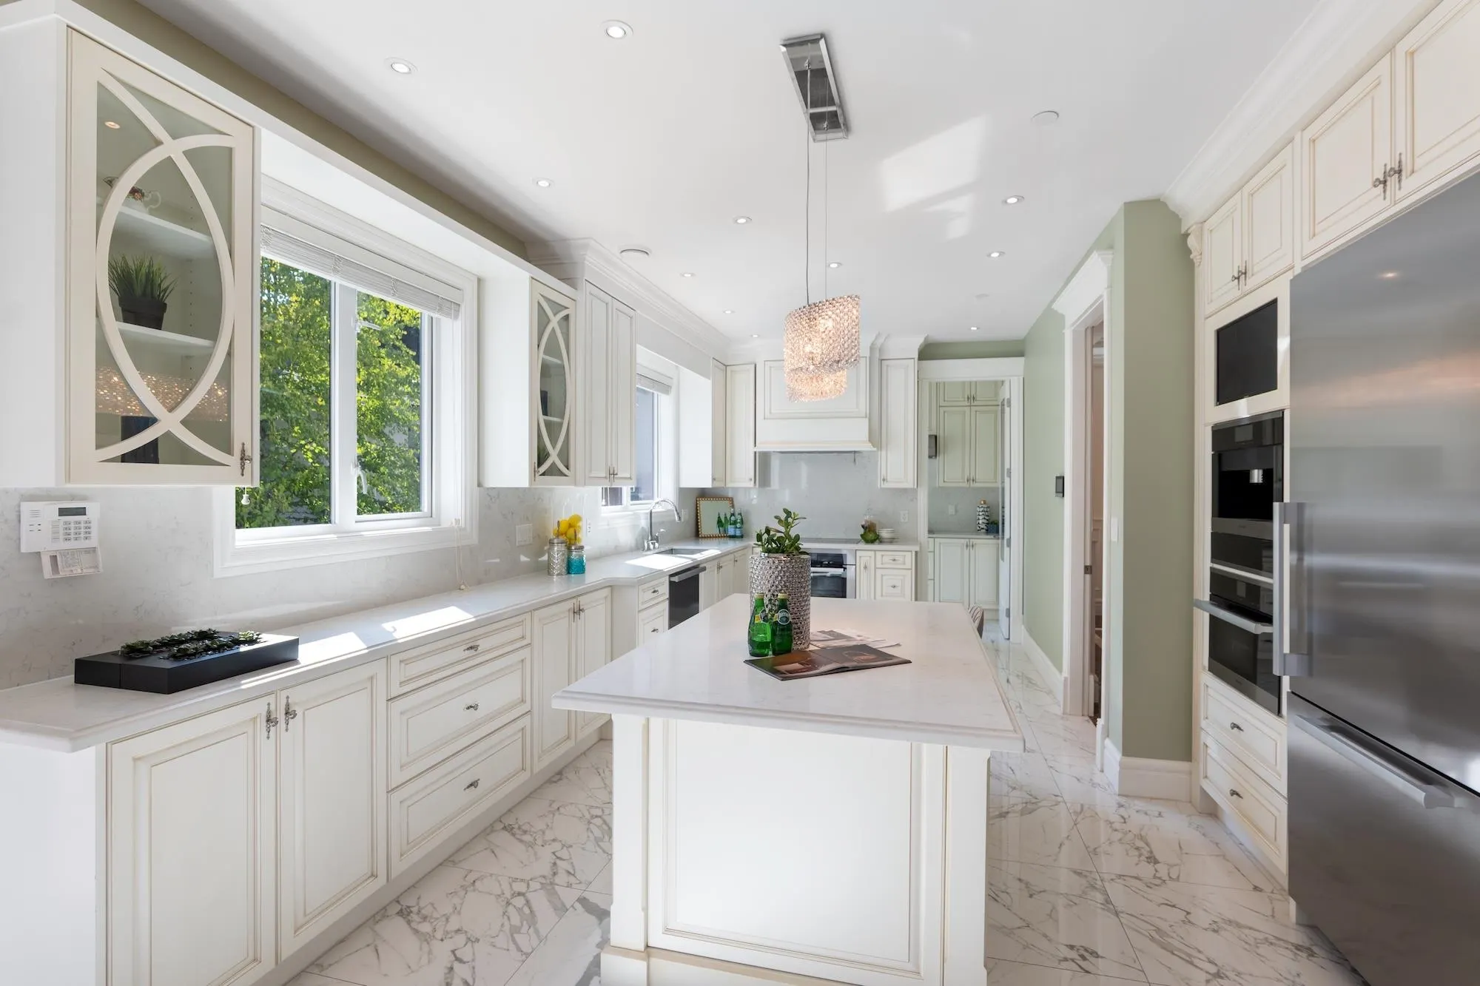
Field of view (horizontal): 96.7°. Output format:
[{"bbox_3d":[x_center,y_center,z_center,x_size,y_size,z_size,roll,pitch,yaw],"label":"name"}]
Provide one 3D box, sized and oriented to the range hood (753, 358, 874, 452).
[{"bbox_3d":[0.717,-0.768,5.993,1.040,0.790,0.540,0,0,15],"label":"range hood"}]

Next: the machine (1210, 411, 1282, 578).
[{"bbox_3d":[2.161,0.014,2.479,0.450,0.593,0.587,0,0,16],"label":"machine"}]

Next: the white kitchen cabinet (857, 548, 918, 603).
[{"bbox_3d":[1.334,0.905,6.012,0.520,0.782,0.550,0,0,16],"label":"white kitchen cabinet"}]

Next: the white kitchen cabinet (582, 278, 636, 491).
[{"bbox_3d":[-0.939,-0.612,4.020,0.340,1.151,0.672,0,0,16],"label":"white kitchen cabinet"}]

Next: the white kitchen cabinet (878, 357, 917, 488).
[{"bbox_3d":[1.450,-0.617,6.013,0.330,1.143,0.330,0,0,16],"label":"white kitchen cabinet"}]

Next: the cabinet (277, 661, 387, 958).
[{"bbox_3d":[-1.403,0.901,2.018,0.425,0.747,0.380,0,0,16],"label":"cabinet"}]

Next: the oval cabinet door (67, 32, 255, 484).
[{"bbox_3d":[-1.443,-0.524,1.660,0.030,1.005,0.425,0,0,15],"label":"oval cabinet door"}]

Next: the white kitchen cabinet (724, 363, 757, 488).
[{"bbox_3d":[0.051,-0.628,6.404,0.285,1.152,0.330,0,0,16],"label":"white kitchen cabinet"}]

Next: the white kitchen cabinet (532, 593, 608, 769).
[{"bbox_3d":[-1.030,0.894,3.357,0.425,0.747,0.744,0,0,16],"label":"white kitchen cabinet"}]

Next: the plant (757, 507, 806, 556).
[{"bbox_3d":[0.127,0.125,2.064,0.155,0.160,0.150,0,0,15],"label":"plant"}]

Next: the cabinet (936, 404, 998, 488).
[{"bbox_3d":[2.622,-0.523,7.490,0.690,0.905,0.350,0,0,15],"label":"cabinet"}]

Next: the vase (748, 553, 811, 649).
[{"bbox_3d":[0.123,0.329,2.025,0.188,0.275,0.188,0,0,0],"label":"vase"}]

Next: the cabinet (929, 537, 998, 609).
[{"bbox_3d":[2.545,0.877,7.392,0.730,0.770,0.600,0,0,15],"label":"cabinet"}]

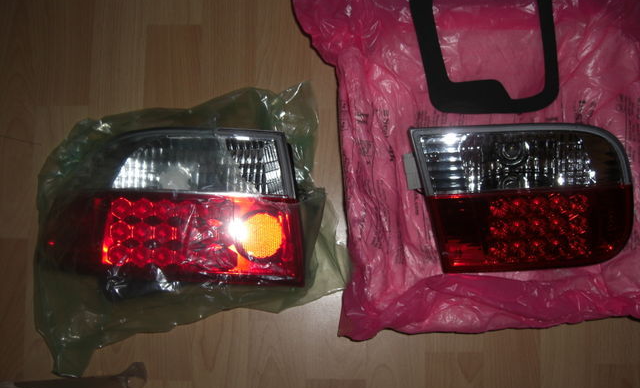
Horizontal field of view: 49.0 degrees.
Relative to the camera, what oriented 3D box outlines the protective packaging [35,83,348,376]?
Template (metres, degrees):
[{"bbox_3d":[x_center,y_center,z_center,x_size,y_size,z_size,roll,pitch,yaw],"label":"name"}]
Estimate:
[{"bbox_3d":[-0.148,0.034,0.756,0.348,0.120,0.304,-6,83,-1],"label":"protective packaging"}]

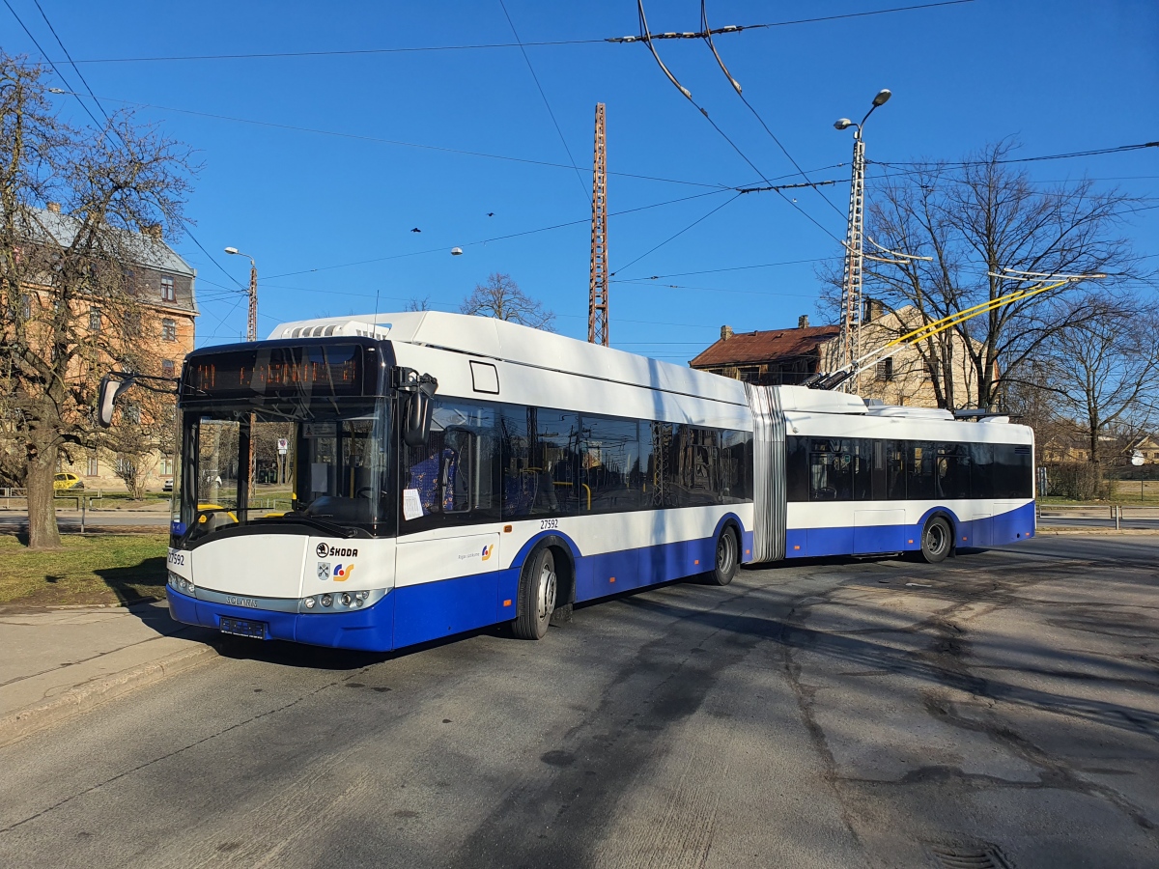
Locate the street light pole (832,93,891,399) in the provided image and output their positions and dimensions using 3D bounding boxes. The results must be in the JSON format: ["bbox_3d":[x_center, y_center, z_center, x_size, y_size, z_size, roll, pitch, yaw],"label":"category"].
[{"bbox_3d":[8.183,-3.643,25.578,0.750,12.900,2.400,1,-2,-10],"label":"street light pole"}]

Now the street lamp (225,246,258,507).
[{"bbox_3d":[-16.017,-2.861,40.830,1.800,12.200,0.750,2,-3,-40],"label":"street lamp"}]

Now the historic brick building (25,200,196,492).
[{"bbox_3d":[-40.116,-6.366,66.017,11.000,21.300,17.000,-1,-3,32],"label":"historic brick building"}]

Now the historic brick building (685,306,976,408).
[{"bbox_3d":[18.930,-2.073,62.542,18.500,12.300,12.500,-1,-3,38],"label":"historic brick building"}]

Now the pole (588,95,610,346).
[{"bbox_3d":[0.503,-3.072,22.849,0.580,11.400,0.580,1,-3,-18],"label":"pole"}]

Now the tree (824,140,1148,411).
[{"bbox_3d":[22.617,-6.550,48.825,18.000,20.500,16.000,1,-3,-18],"label":"tree"}]

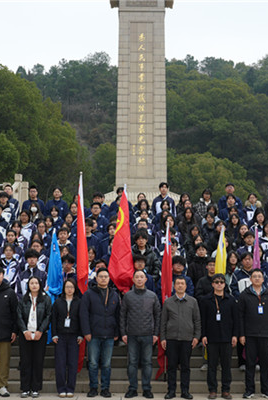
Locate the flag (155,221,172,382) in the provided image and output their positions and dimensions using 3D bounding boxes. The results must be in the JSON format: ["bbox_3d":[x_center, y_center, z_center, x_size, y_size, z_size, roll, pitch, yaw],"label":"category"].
[{"bbox_3d":[0.484,1.572,8.844,0.290,2.413,0.220,0,-10,2],"label":"flag"}]

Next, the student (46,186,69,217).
[{"bbox_3d":[-1.770,0.551,12.838,0.520,1.690,0.310,0,-8,-4],"label":"student"}]

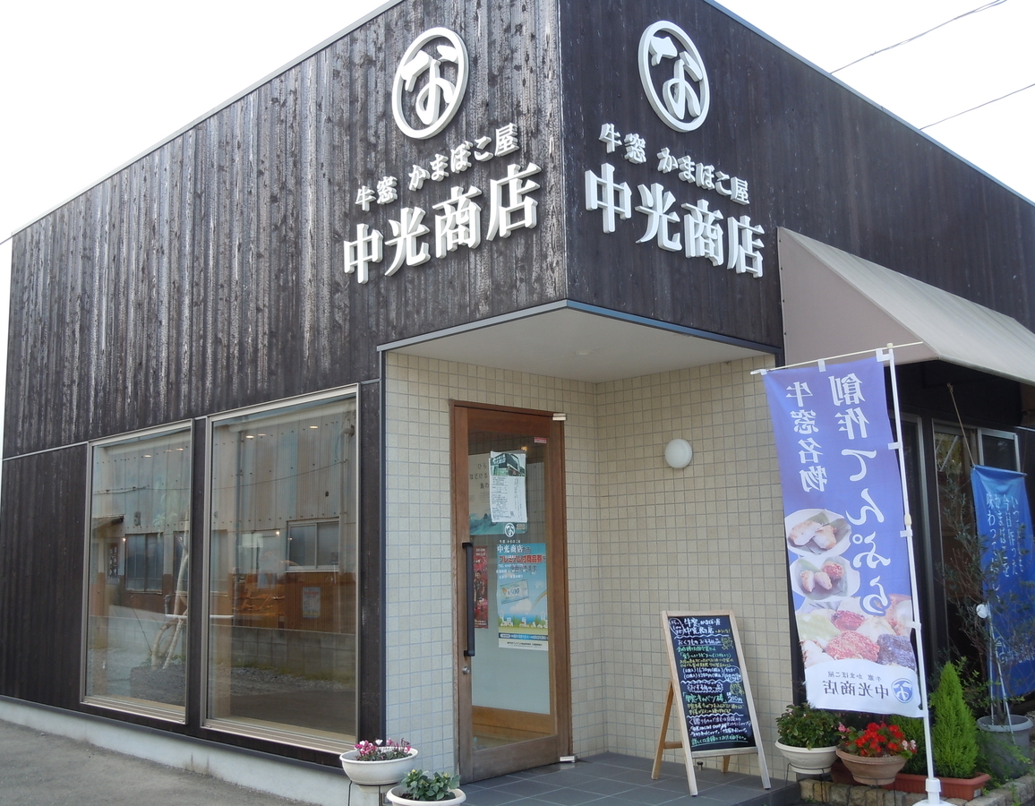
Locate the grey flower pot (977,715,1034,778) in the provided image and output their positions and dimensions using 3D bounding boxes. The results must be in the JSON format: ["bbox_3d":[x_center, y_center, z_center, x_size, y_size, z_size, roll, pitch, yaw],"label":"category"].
[{"bbox_3d":[2.704,1.907,5.660,0.290,0.295,0.290,-9,-11,44],"label":"grey flower pot"}]

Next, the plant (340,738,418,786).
[{"bbox_3d":[-0.637,1.650,4.720,0.360,0.195,0.360,-1,-8,0],"label":"plant"}]

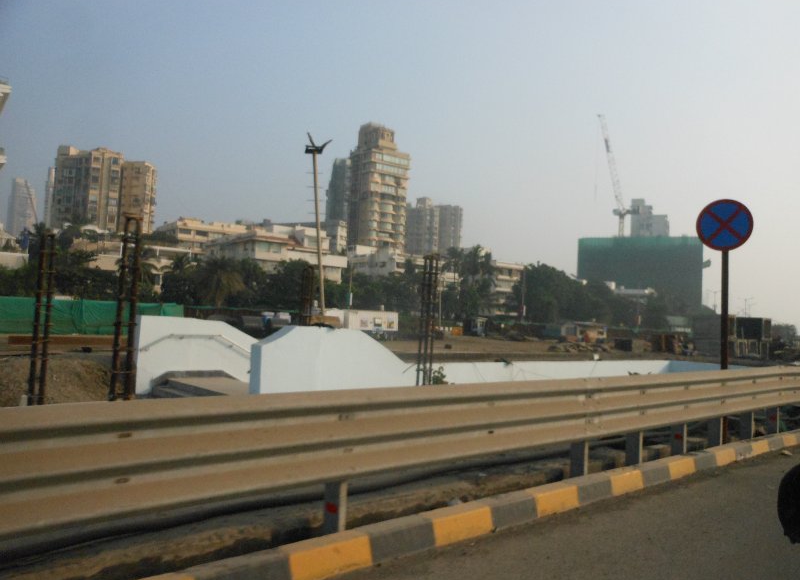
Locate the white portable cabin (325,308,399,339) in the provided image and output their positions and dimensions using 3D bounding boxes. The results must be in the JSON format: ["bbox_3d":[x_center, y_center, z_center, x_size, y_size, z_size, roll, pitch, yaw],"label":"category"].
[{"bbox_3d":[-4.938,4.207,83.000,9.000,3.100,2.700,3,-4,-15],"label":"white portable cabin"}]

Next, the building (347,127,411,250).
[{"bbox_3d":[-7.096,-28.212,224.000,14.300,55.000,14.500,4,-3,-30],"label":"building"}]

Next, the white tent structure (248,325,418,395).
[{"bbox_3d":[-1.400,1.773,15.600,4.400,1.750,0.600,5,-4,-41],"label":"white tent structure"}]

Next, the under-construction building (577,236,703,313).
[{"bbox_3d":[89.013,-2.782,240.000,42.000,32.000,25.000,1,-3,26],"label":"under-construction building"}]

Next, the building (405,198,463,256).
[{"bbox_3d":[17.327,-19.839,325.000,23.000,49.000,17.000,4,-3,-23],"label":"building"}]

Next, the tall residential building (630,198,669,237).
[{"bbox_3d":[145.928,-19.672,380.000,19.000,68.000,16.000,1,-3,24],"label":"tall residential building"}]

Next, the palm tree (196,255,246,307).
[{"bbox_3d":[-21.516,-0.060,78.000,5.600,8.200,5.600,2,-3,0],"label":"palm tree"}]

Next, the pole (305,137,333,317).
[{"bbox_3d":[-3.797,-2.132,31.000,1.200,10.900,0.600,-2,0,6],"label":"pole"}]

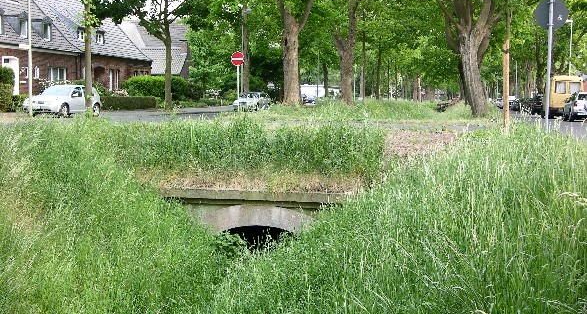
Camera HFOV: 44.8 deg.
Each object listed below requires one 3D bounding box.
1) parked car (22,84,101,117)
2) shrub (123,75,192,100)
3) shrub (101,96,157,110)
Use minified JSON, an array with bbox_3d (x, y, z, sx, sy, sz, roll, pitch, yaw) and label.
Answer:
[{"bbox_3d":[-10.710,-2.603,33.100,1.740,1.440,4.170,1,5,12],"label":"parked car"},{"bbox_3d":[-10.004,-4.725,52.000,4.000,2.300,3.200,1,5,13],"label":"shrub"},{"bbox_3d":[-10.186,-3.356,44.500,0.800,0.820,6.600,1,5,13],"label":"shrub"}]

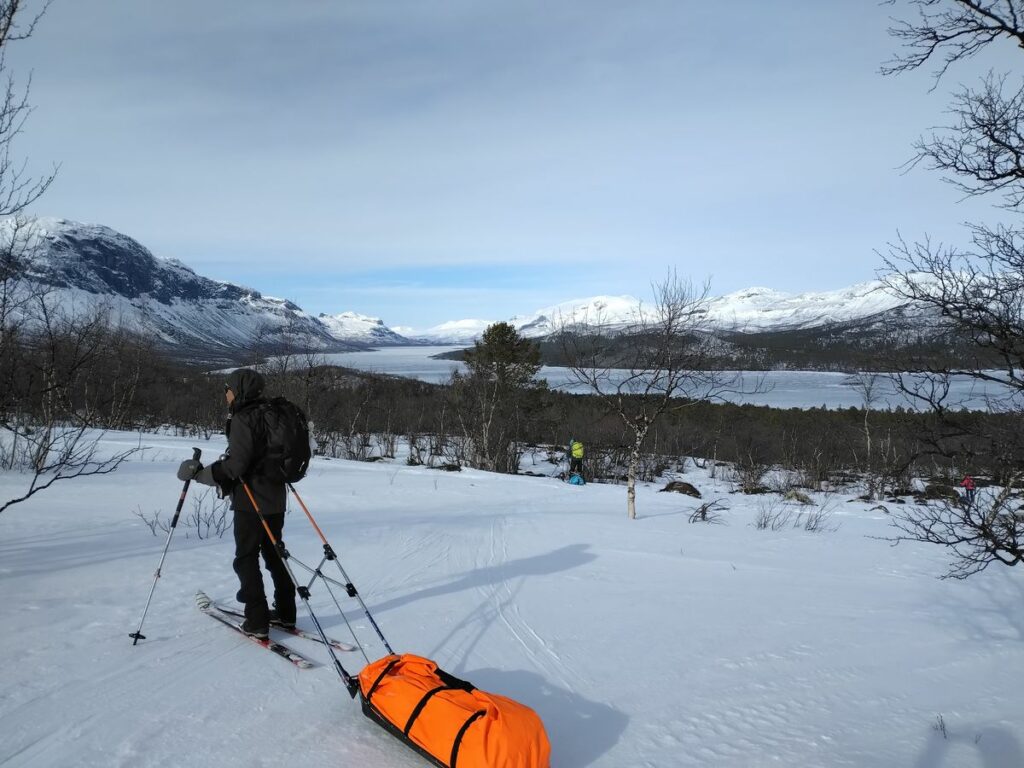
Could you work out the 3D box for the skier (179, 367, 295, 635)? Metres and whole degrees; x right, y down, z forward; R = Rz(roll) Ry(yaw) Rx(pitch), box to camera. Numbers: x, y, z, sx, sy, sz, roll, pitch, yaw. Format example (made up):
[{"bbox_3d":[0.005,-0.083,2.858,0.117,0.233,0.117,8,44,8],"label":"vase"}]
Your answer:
[{"bbox_3d":[-1.844,0.794,5.385,0.680,1.798,0.550,1,4,22],"label":"skier"}]

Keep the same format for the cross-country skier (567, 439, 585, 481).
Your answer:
[{"bbox_3d":[2.563,3.089,32.233,0.650,1.789,0.600,-1,3,-18],"label":"cross-country skier"}]

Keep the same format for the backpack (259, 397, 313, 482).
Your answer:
[{"bbox_3d":[-1.477,0.364,5.230,0.250,0.540,0.320,1,4,22],"label":"backpack"}]

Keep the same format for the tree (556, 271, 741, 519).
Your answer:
[{"bbox_3d":[2.486,0.199,14.336,3.300,4.444,3.100,0,3,0],"label":"tree"}]

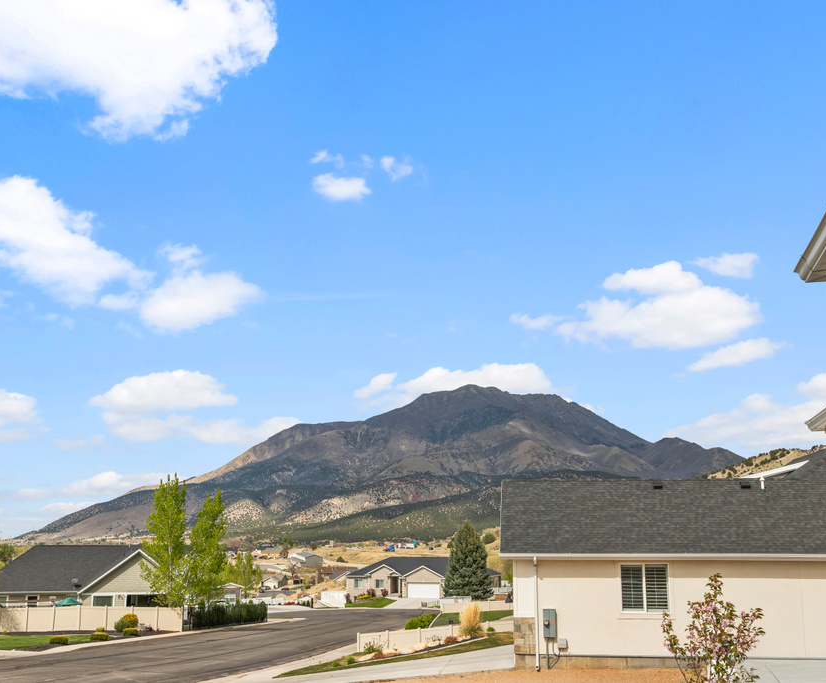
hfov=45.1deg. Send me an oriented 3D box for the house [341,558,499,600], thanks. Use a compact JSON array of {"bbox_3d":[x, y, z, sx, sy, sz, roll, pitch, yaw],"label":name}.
[{"bbox_3d":[1.559,36.691,155.215,23.200,6.100,14.500,0,-12,0],"label":"house"}]

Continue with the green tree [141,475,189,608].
[{"bbox_3d":[-19.947,16.927,80.239,3.810,12.340,3.810,0,-12,0],"label":"green tree"}]

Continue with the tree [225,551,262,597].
[{"bbox_3d":[-27.207,37.845,160.758,6.090,7.550,6.090,0,-12,0],"label":"tree"}]

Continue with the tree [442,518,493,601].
[{"bbox_3d":[7.925,31.367,142.161,7.130,11.570,7.130,0,-12,0],"label":"tree"}]

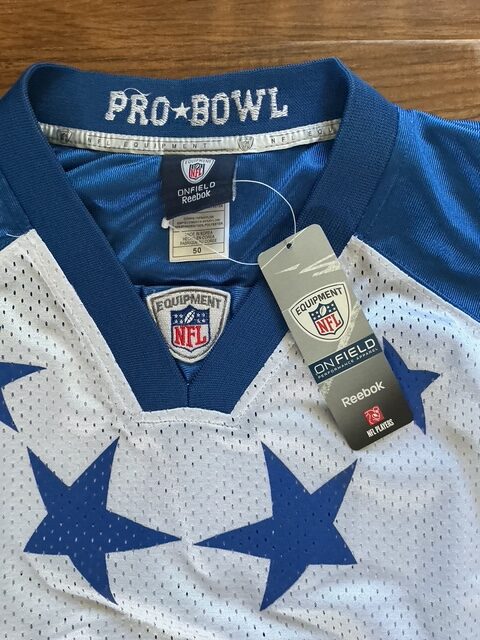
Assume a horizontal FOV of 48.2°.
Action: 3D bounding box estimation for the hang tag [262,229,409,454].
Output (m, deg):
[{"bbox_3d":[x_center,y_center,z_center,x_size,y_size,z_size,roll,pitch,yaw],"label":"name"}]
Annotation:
[{"bbox_3d":[0.064,0.011,0.355,0.046,0.002,0.143,-26,88,-1],"label":"hang tag"}]

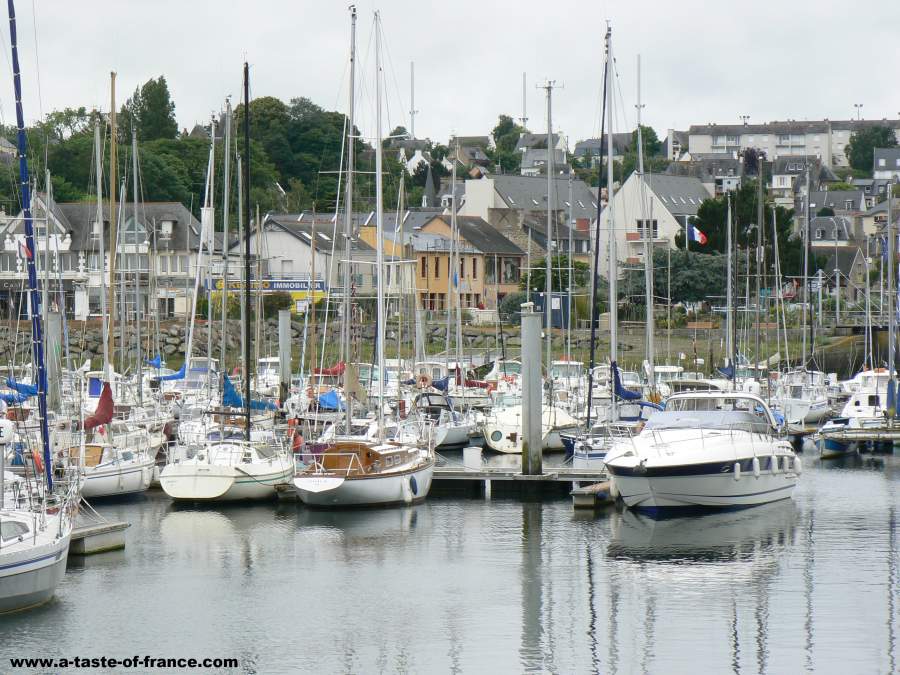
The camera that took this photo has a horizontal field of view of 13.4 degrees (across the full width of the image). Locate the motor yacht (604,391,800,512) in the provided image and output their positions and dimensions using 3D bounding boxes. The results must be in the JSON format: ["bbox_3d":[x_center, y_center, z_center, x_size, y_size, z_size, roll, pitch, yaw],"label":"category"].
[{"bbox_3d":[6.250,2.874,95.800,3.300,3.100,10.000,0,0,14],"label":"motor yacht"}]

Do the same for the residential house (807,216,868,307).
[{"bbox_3d":[44.104,-8.650,435.000,7.600,10.300,7.800,0,0,0],"label":"residential house"}]

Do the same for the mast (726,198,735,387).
[{"bbox_3d":[10.995,-1.707,150.000,0.140,7.654,0.140,-1,0,17],"label":"mast"}]

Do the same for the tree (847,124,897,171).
[{"bbox_3d":[82.714,-37.089,750.000,9.800,9.400,9.500,0,0,0],"label":"tree"}]

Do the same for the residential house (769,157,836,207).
[{"bbox_3d":[62.610,-27.375,675.000,11.000,9.400,9.000,0,0,6],"label":"residential house"}]

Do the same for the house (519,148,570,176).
[{"bbox_3d":[18.991,-34.402,760.000,9.000,6.200,8.000,0,0,12],"label":"house"}]

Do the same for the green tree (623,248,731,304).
[{"bbox_3d":[21.905,-5.681,368.000,10.500,5.600,9.500,0,0,0],"label":"green tree"}]

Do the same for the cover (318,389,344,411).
[{"bbox_3d":[-5.847,3.034,187.000,0.700,1.100,2.400,0,0,18],"label":"cover"}]

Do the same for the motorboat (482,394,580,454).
[{"bbox_3d":[3.620,3.374,148.200,2.600,2.350,7.000,0,0,18],"label":"motorboat"}]

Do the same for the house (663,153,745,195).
[{"bbox_3d":[37.807,-23.862,570.000,11.800,6.600,8.500,0,0,9],"label":"house"}]

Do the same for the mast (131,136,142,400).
[{"bbox_3d":[-11.038,-2.473,135.000,0.180,9.800,0.180,-1,0,0],"label":"mast"}]

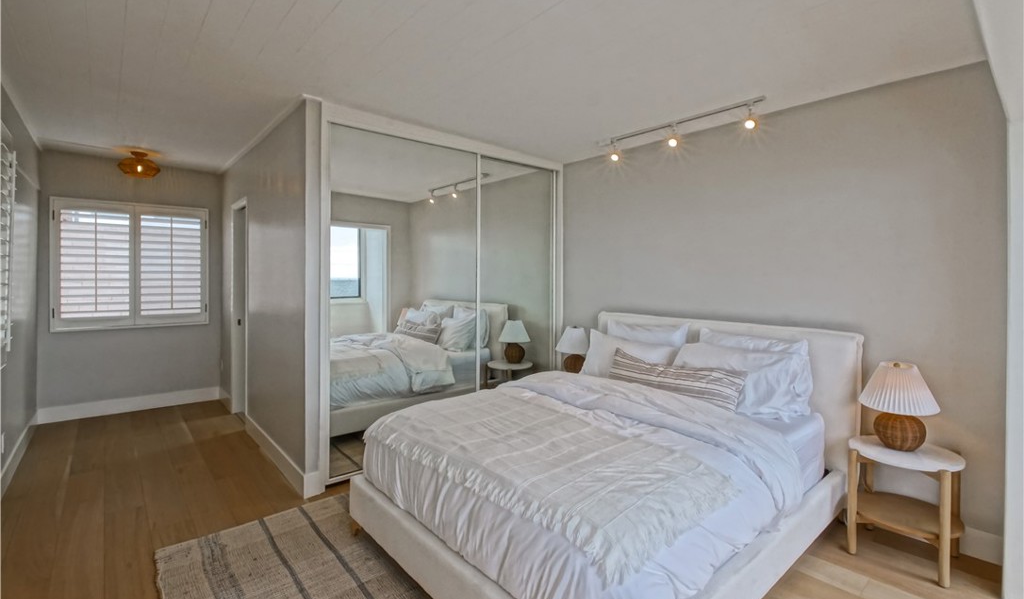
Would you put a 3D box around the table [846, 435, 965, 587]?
[{"bbox_3d":[1.925,0.984,2.092,0.450,0.545,0.450,-1,2,-43],"label":"table"}]

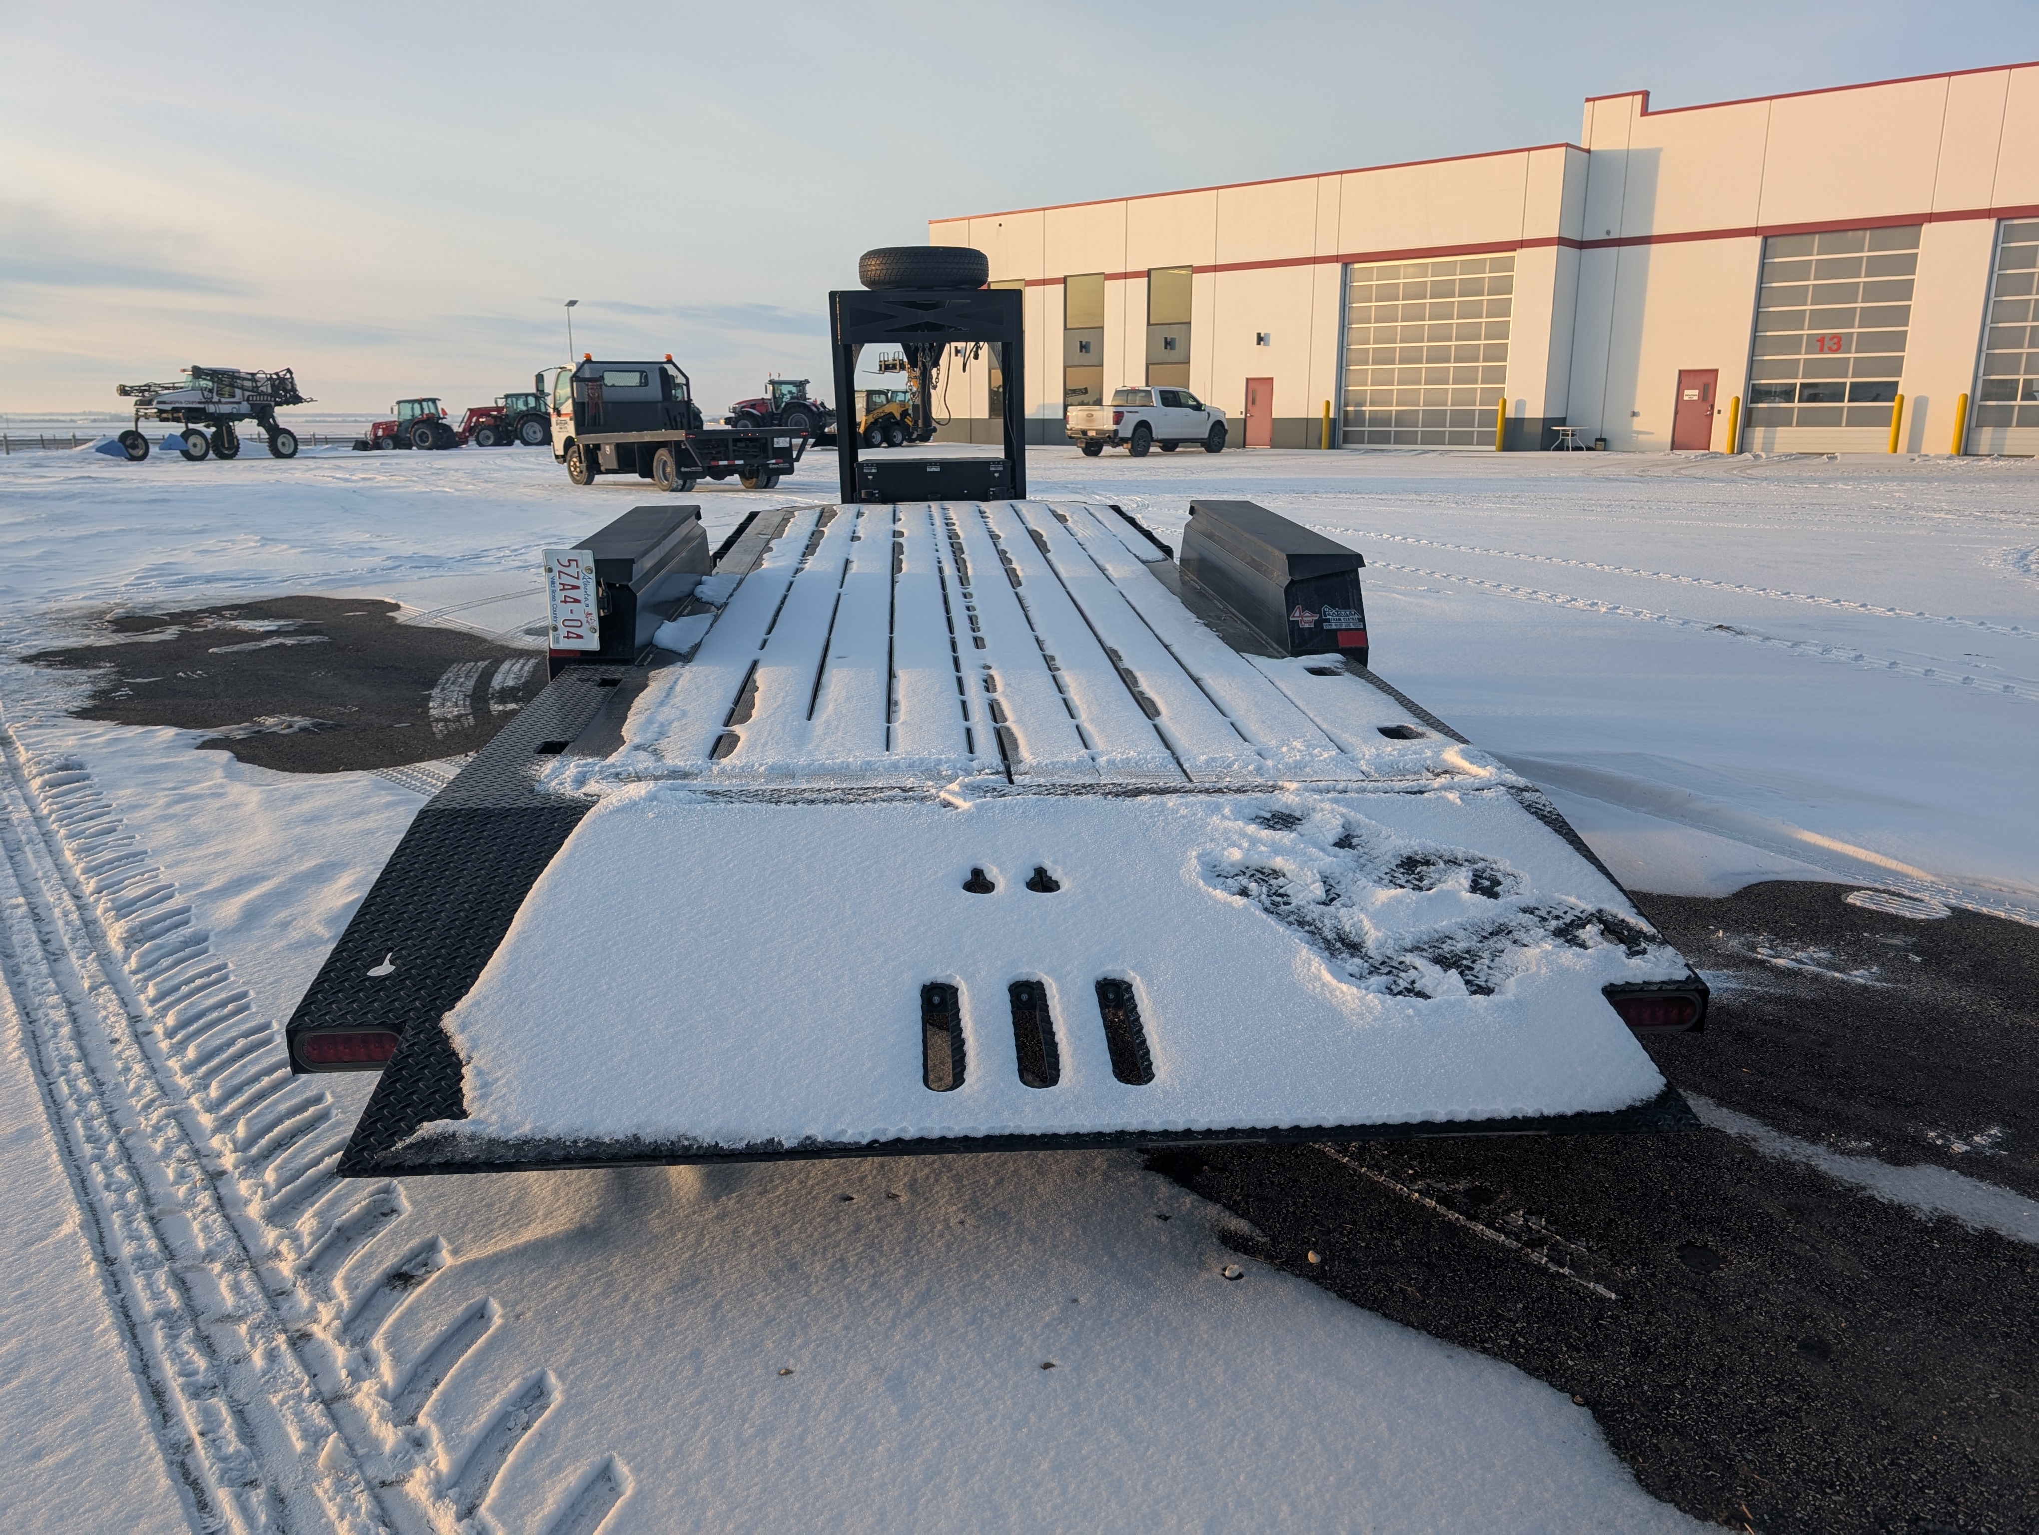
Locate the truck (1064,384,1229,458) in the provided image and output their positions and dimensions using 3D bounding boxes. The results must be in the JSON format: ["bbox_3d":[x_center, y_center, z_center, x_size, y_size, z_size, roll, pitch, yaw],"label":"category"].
[{"bbox_3d":[4.027,-10.523,43.003,2.060,1.980,5.880,13,19,42],"label":"truck"}]

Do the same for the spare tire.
[{"bbox_3d":[-0.569,-2.974,8.500,0.785,0.235,0.785,0,14,0],"label":"spare tire"}]

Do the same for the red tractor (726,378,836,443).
[{"bbox_3d":[-13.103,-19.502,77.577,6.000,3.420,2.700,1,14,6],"label":"red tractor"}]

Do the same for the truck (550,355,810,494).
[{"bbox_3d":[-6.740,-6.596,26.928,2.450,2.500,6.727,-11,18,-37],"label":"truck"}]

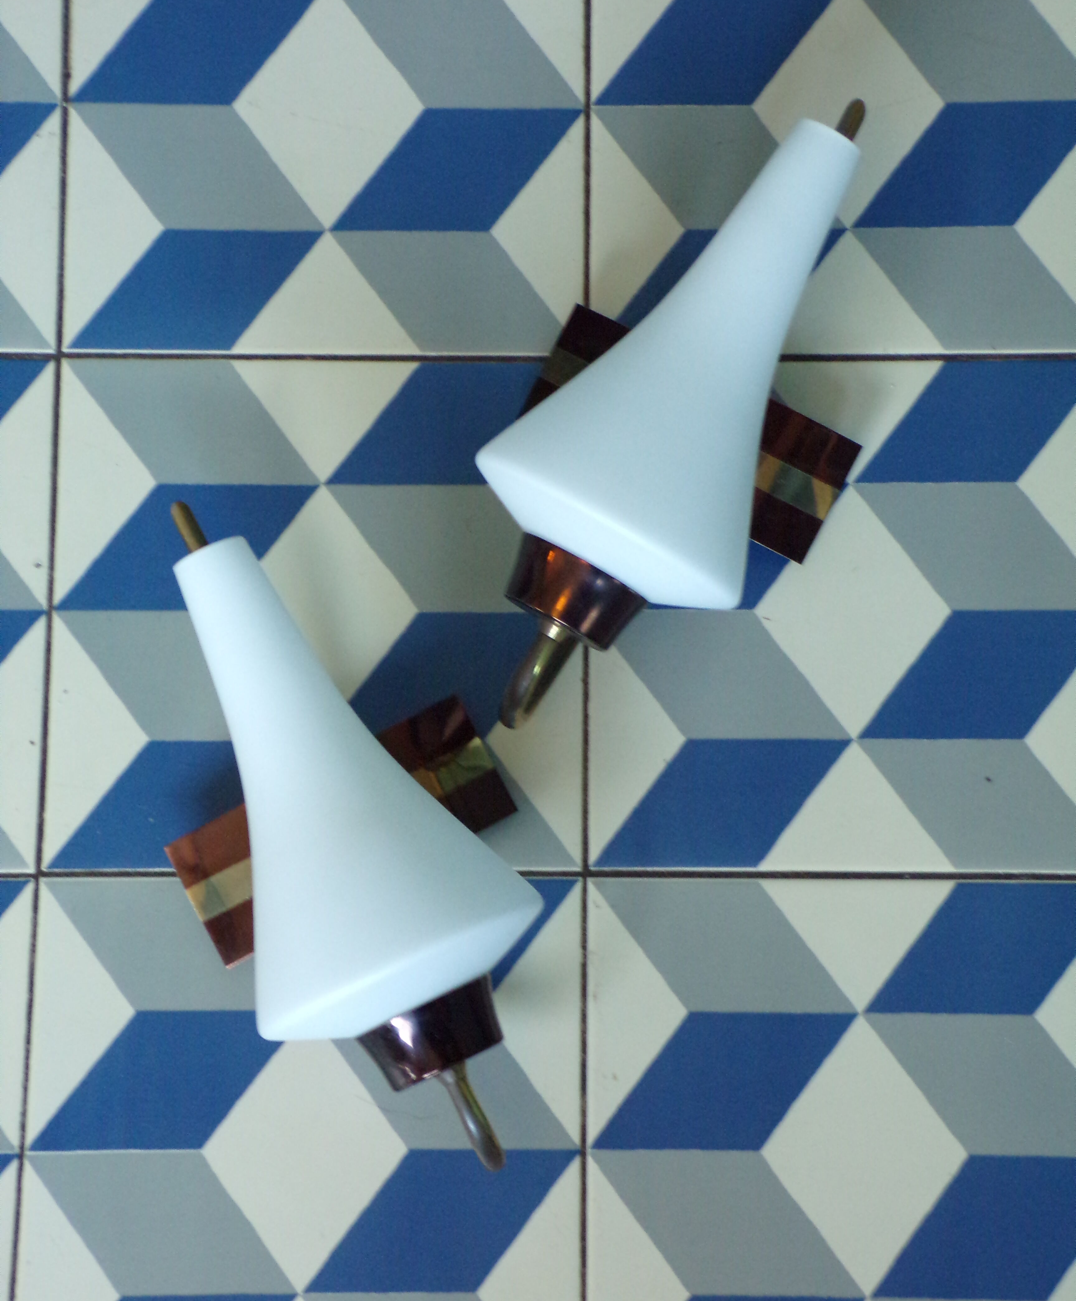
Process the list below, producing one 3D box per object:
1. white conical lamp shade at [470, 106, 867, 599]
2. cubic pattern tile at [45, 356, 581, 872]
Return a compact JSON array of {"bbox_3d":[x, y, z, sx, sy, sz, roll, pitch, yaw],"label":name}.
[{"bbox_3d":[0.060,-0.105,1.084,0.106,0.106,0.180,29,87,7],"label":"white conical lamp shade"},{"bbox_3d":[-0.083,-0.015,1.162,0.200,0.010,0.200,0,78,1],"label":"cubic pattern tile"}]

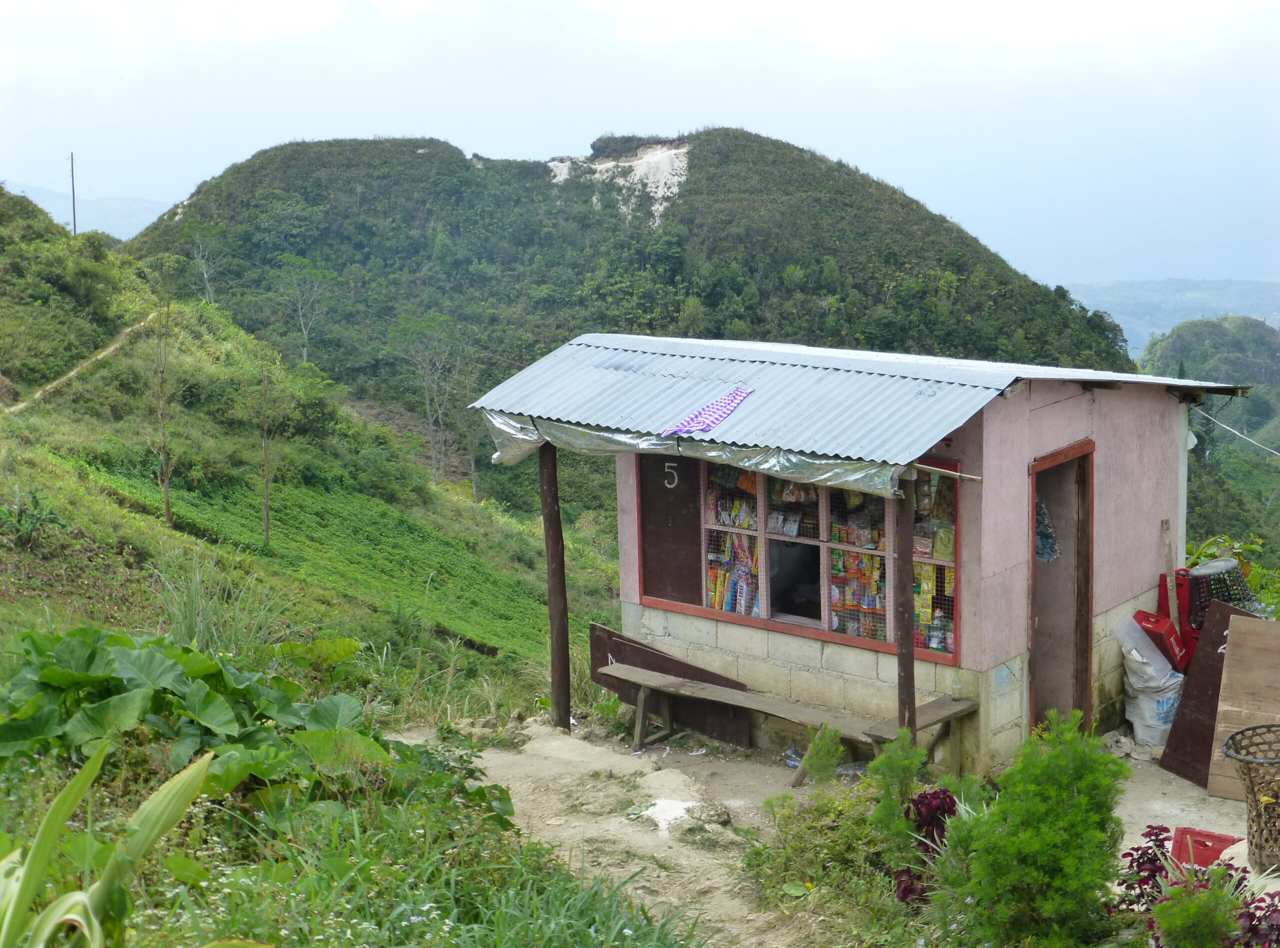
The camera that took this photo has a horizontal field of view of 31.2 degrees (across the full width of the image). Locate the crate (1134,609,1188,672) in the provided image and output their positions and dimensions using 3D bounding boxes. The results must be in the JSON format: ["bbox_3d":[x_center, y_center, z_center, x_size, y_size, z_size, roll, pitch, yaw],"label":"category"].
[{"bbox_3d":[3.295,1.047,14.500,0.250,0.395,0.110,24,66,45],"label":"crate"}]

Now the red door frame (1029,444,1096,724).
[{"bbox_3d":[2.545,0.797,14.014,0.130,1.910,0.800,8,16,39],"label":"red door frame"}]

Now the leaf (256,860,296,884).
[{"bbox_3d":[-1.731,1.895,10.900,0.180,0.080,0.140,-2,12,0],"label":"leaf"}]

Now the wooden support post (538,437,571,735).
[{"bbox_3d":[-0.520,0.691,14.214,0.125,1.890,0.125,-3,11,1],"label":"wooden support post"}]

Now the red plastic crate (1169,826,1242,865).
[{"bbox_3d":[2.975,1.945,11.896,0.320,0.260,0.360,6,3,31],"label":"red plastic crate"}]

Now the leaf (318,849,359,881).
[{"bbox_3d":[-1.426,1.861,10.900,0.190,0.095,0.150,-2,12,0],"label":"leaf"}]

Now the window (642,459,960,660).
[{"bbox_3d":[0.935,0.395,14.092,2.420,1.210,0.120,8,16,39],"label":"window"}]

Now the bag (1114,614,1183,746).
[{"bbox_3d":[3.177,1.293,14.350,0.400,0.740,0.360,-3,12,-5],"label":"bag"}]

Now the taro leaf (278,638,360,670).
[{"bbox_3d":[-2.104,1.181,15.000,0.500,0.150,0.330,-2,12,0],"label":"taro leaf"}]

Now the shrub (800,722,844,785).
[{"bbox_3d":[1.000,1.553,12.600,0.240,0.370,0.240,-2,12,0],"label":"shrub"}]

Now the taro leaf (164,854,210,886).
[{"bbox_3d":[-2.151,1.883,10.900,0.210,0.100,0.170,-2,12,0],"label":"taro leaf"}]

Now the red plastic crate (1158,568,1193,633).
[{"bbox_3d":[3.445,0.814,14.750,0.250,0.380,0.140,8,16,39],"label":"red plastic crate"}]

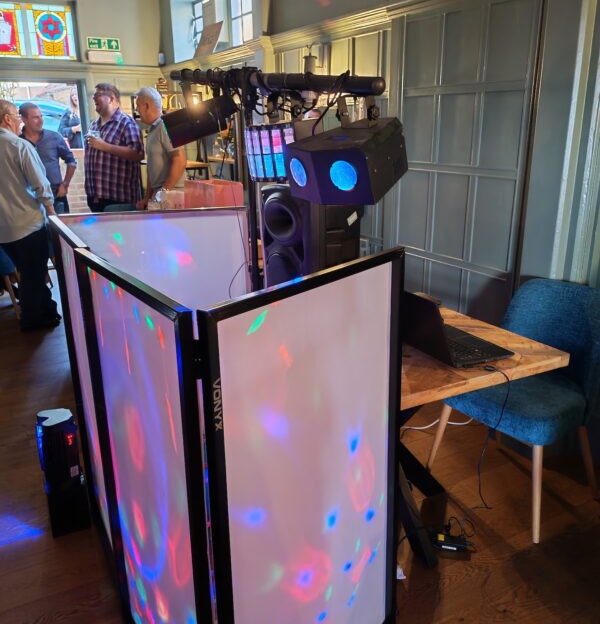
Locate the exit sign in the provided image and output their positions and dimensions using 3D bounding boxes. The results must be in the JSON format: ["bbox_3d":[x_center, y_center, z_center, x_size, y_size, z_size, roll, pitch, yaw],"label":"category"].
[{"bbox_3d":[-1.947,-2.661,6.200,0.320,0.115,0.020,-10,19,-27],"label":"exit sign"}]

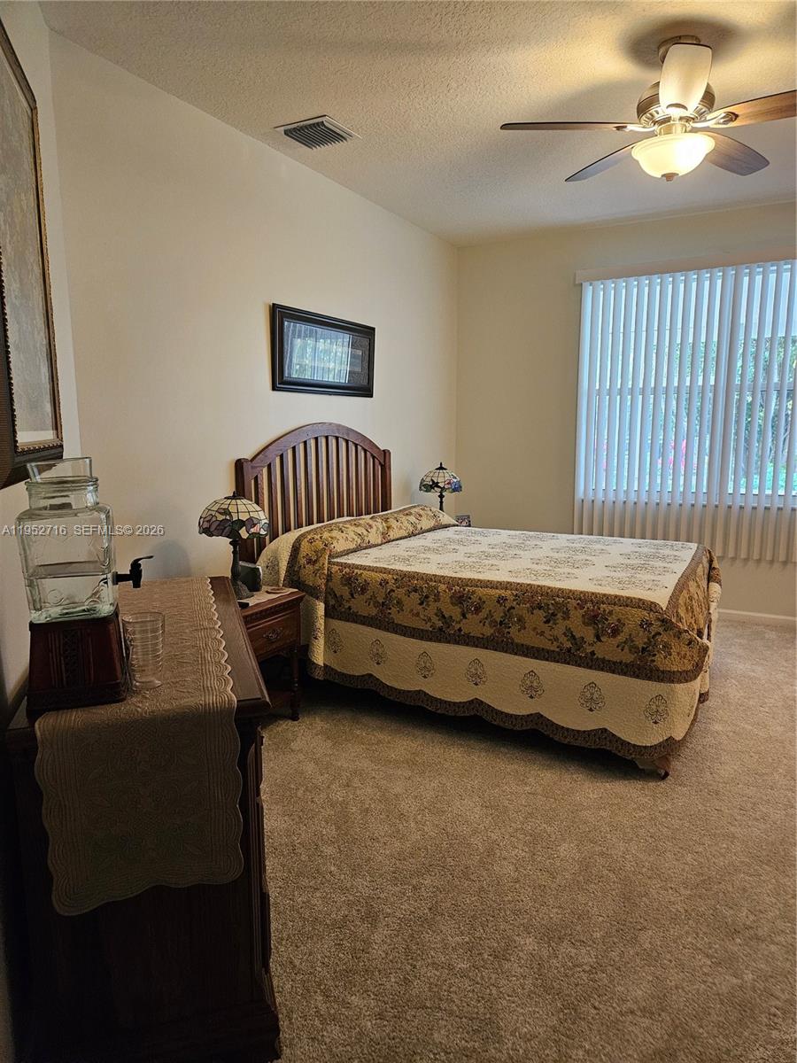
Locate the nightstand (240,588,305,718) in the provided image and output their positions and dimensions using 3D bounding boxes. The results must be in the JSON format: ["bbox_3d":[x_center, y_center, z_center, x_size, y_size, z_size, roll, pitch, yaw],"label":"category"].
[{"bbox_3d":[-0.759,0.627,3.323,0.445,0.630,0.510,5,10,28],"label":"nightstand"}]

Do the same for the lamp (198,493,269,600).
[{"bbox_3d":[-0.766,0.054,3.346,0.328,0.475,0.328,0,9,0],"label":"lamp"}]

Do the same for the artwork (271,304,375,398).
[{"bbox_3d":[-0.430,-1.044,4.204,0.033,0.450,1.060,5,10,28],"label":"artwork"}]

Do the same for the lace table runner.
[{"bbox_3d":[-0.700,0.470,2.024,0.390,0.390,1.330,-3,9,-17],"label":"lace table runner"}]

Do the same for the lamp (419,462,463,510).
[{"bbox_3d":[0.322,-0.289,5.396,0.325,0.470,0.325,0,9,0],"label":"lamp"}]

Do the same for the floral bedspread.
[{"bbox_3d":[0.541,0.329,3.804,2.080,0.755,1.620,5,10,28],"label":"floral bedspread"}]

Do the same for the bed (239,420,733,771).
[{"bbox_3d":[0.490,0.142,3.803,2.170,1.430,1.610,5,10,28],"label":"bed"}]

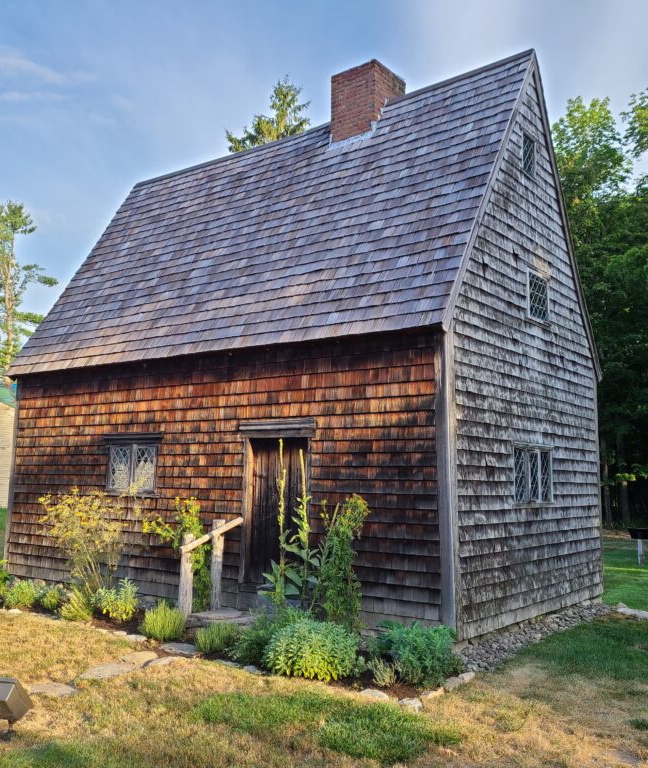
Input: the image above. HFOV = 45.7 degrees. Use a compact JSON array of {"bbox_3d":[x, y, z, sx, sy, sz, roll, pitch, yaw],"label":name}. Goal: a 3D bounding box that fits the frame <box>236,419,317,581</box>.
[{"bbox_3d":[-0.594,1.449,9.311,1.250,2.000,0.220,-5,-9,37],"label":"frame"}]

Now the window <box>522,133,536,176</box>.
[{"bbox_3d":[2.572,-2.878,9.647,0.060,0.450,0.450,-5,-9,37],"label":"window"}]

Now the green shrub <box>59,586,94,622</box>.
[{"bbox_3d":[-2.888,2.552,9.014,0.400,0.380,0.400,-5,-9,37],"label":"green shrub"}]

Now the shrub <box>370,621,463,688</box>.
[{"bbox_3d":[0.791,2.266,6.579,0.716,0.455,0.680,1,-7,0],"label":"shrub"}]

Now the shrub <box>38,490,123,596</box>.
[{"bbox_3d":[-3.337,2.198,10.601,1.200,1.500,1.000,-5,-9,37],"label":"shrub"}]

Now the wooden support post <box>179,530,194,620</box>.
[{"bbox_3d":[-1.523,2.138,8.520,0.120,0.960,0.120,-5,-9,37],"label":"wooden support post"}]

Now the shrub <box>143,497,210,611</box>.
[{"bbox_3d":[-1.841,2.124,9.667,0.930,1.410,0.750,-5,-9,37],"label":"shrub"}]

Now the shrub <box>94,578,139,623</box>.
[{"bbox_3d":[-2.472,2.566,9.207,0.466,0.442,0.443,-5,-9,37],"label":"shrub"}]

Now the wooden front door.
[{"bbox_3d":[-0.600,1.540,9.308,0.950,1.750,0.100,-5,-9,37],"label":"wooden front door"}]

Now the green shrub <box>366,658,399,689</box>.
[{"bbox_3d":[0.495,2.453,6.520,0.280,0.240,0.260,1,-7,0],"label":"green shrub"}]

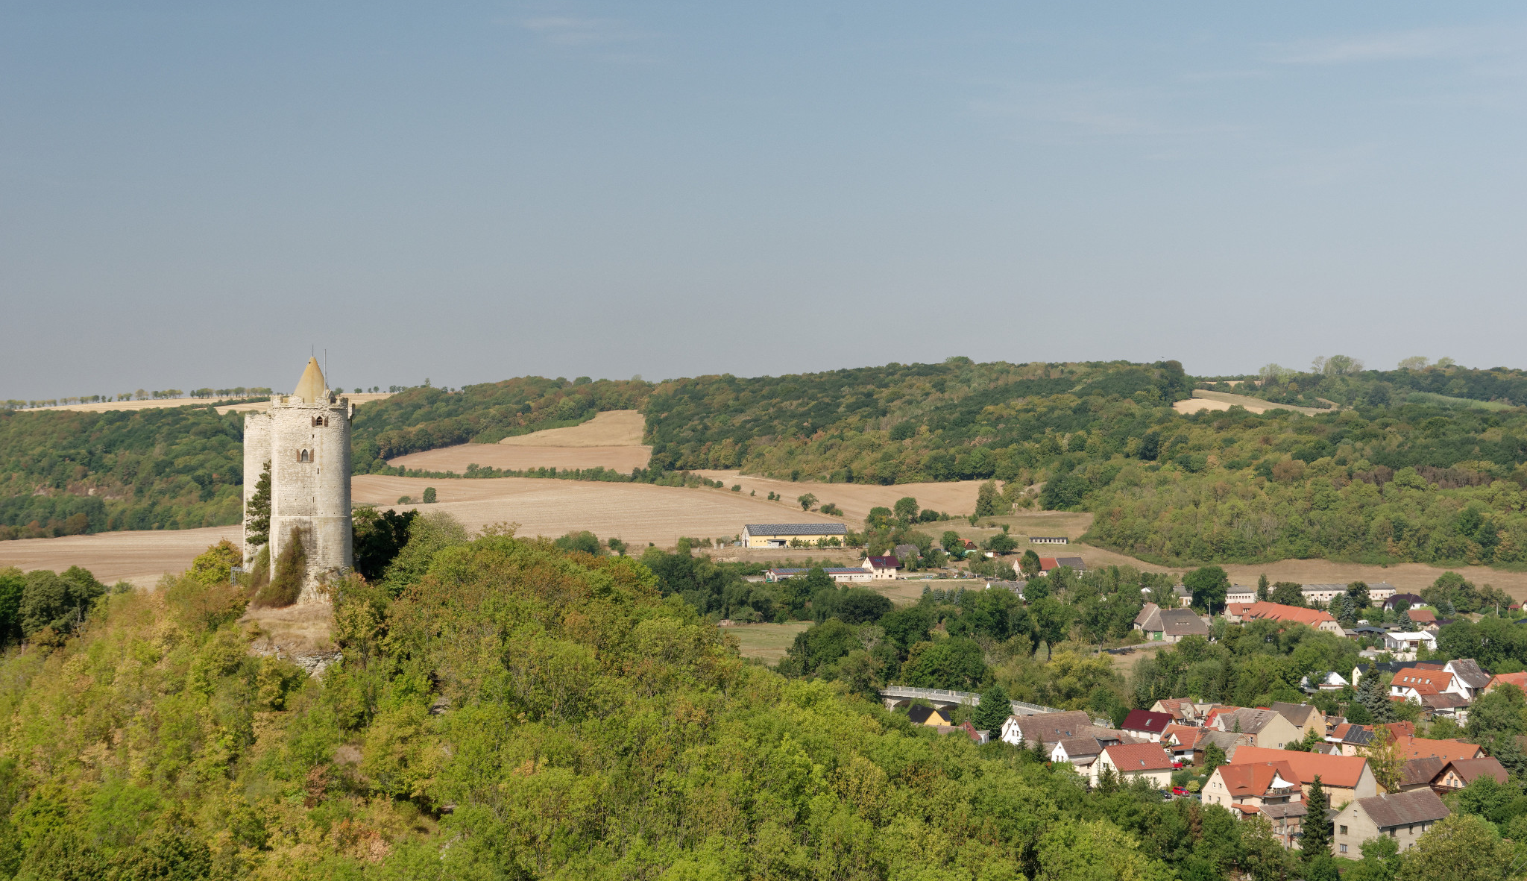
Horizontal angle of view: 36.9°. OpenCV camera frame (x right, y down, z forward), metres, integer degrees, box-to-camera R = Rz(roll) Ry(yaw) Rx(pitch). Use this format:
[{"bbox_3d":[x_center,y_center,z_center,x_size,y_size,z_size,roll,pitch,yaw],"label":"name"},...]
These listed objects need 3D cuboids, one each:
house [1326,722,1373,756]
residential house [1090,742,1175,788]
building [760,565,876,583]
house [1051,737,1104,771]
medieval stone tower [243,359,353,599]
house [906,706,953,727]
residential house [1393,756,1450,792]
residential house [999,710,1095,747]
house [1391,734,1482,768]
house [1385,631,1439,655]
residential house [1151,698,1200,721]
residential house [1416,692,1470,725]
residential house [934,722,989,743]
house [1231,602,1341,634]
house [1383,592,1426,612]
[{"bbox_3d":[131.200,66.080,500.970,6.700,7.500,11.300,0,1,-40],"label":"house"},{"bbox_3d":[72.300,63.490,448.150,13.200,8.200,8.800,0,1,-29],"label":"residential house"},{"bbox_3d":[24.030,58.890,1003.530,44.000,5.500,13.000,0,1,-18],"label":"building"},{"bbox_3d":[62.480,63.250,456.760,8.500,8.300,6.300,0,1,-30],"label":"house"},{"bbox_3d":[-59.780,4.310,293.080,10.400,29.390,29.510,0,1,-23],"label":"medieval stone tower"},{"bbox_3d":[35.760,62.650,503.830,7.600,7.600,8.000,-1,1,-35],"label":"house"},{"bbox_3d":[123.140,64.410,433.680,12.420,7.960,6.760,0,1,-28],"label":"residential house"},{"bbox_3d":[62.220,63.760,498.170,18.800,8.180,8.340,0,1,-30],"label":"residential house"},{"bbox_3d":[133.270,63.450,451.120,17.000,8.600,12.000,1,1,43],"label":"house"},{"bbox_3d":[195.810,61.060,692.600,12.600,5.000,10.000,0,1,-7],"label":"house"},{"bbox_3d":[97.200,65.430,542.260,10.500,8.100,7.900,0,1,-39],"label":"residential house"},{"bbox_3d":[165.400,65.740,559.770,11.700,7.200,8.100,0,1,-30],"label":"residential house"},{"bbox_3d":[44.660,66.500,515.570,10.800,7.000,8.500,0,1,20],"label":"residential house"},{"bbox_3d":[165.880,57.730,719.170,14.000,10.500,44.000,0,1,-19],"label":"house"},{"bbox_3d":[235.180,60.150,840.530,14.000,7.500,10.500,0,1,-20],"label":"house"}]

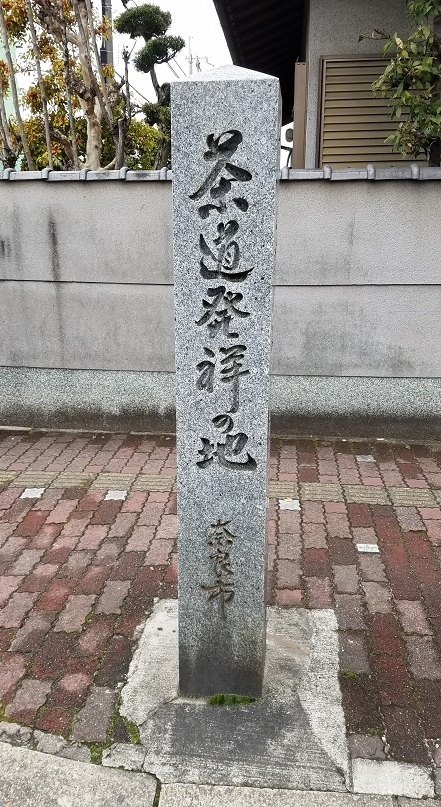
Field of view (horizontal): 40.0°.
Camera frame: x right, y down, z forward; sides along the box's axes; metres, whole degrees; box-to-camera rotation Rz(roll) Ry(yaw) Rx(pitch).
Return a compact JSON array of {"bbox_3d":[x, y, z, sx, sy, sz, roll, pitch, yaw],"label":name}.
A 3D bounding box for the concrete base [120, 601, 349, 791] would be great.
[{"bbox_3d":[0.040,0.895,1.932,0.680,0.060,0.775,2,16,6],"label":"concrete base"}]

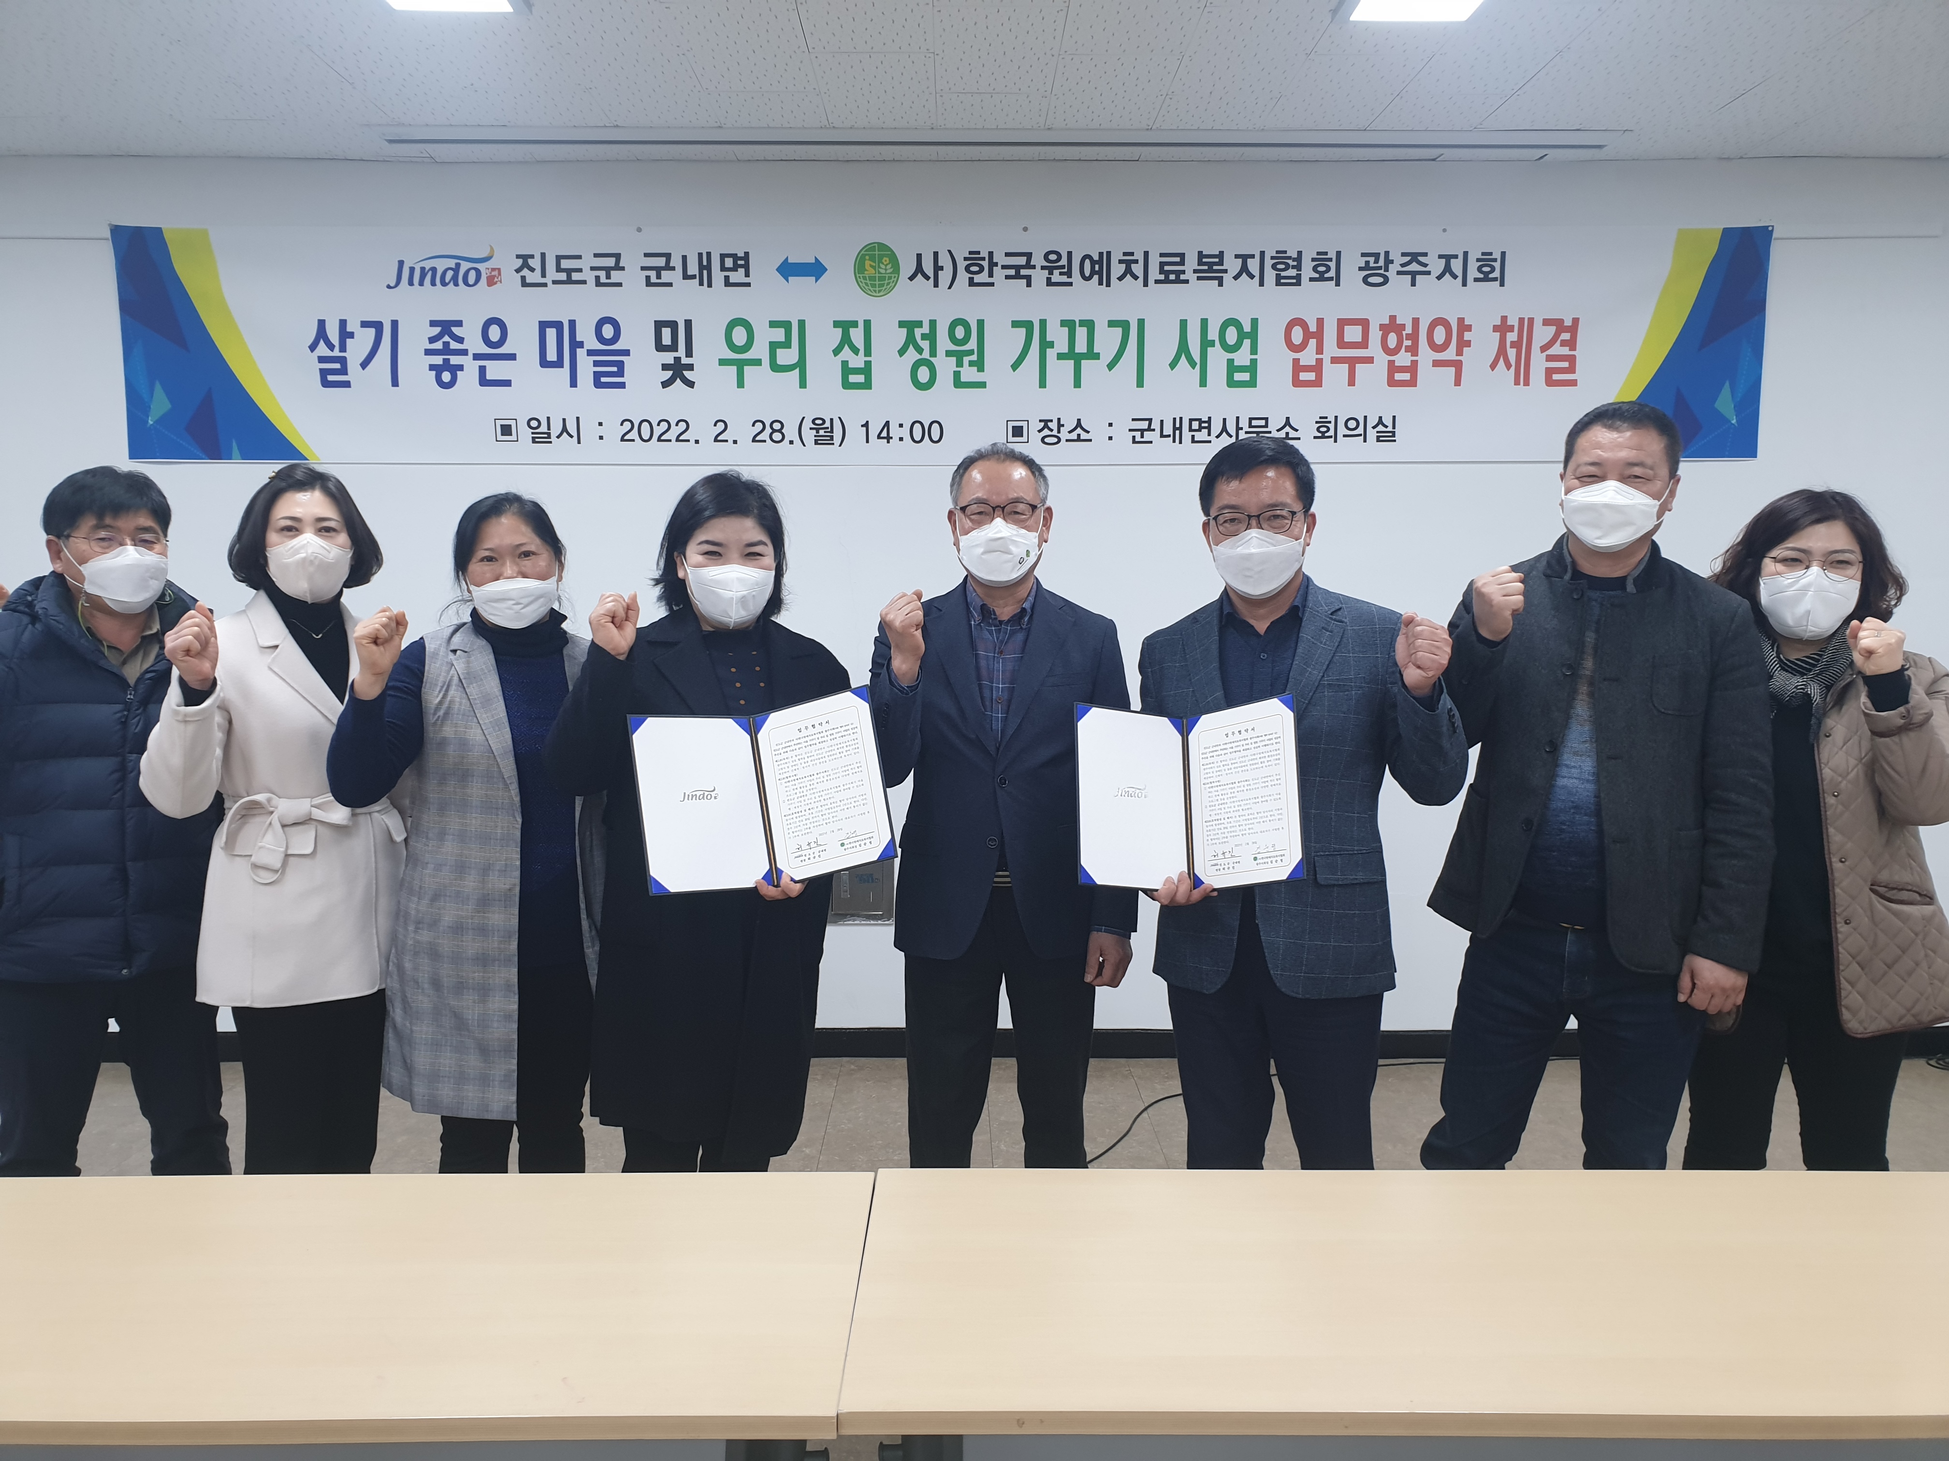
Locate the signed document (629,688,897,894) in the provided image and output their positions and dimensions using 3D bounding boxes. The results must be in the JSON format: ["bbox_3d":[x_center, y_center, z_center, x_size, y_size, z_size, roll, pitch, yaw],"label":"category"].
[{"bbox_3d":[-0.355,0.107,2.466,0.403,0.304,0.097,-8,-15,-10],"label":"signed document"}]

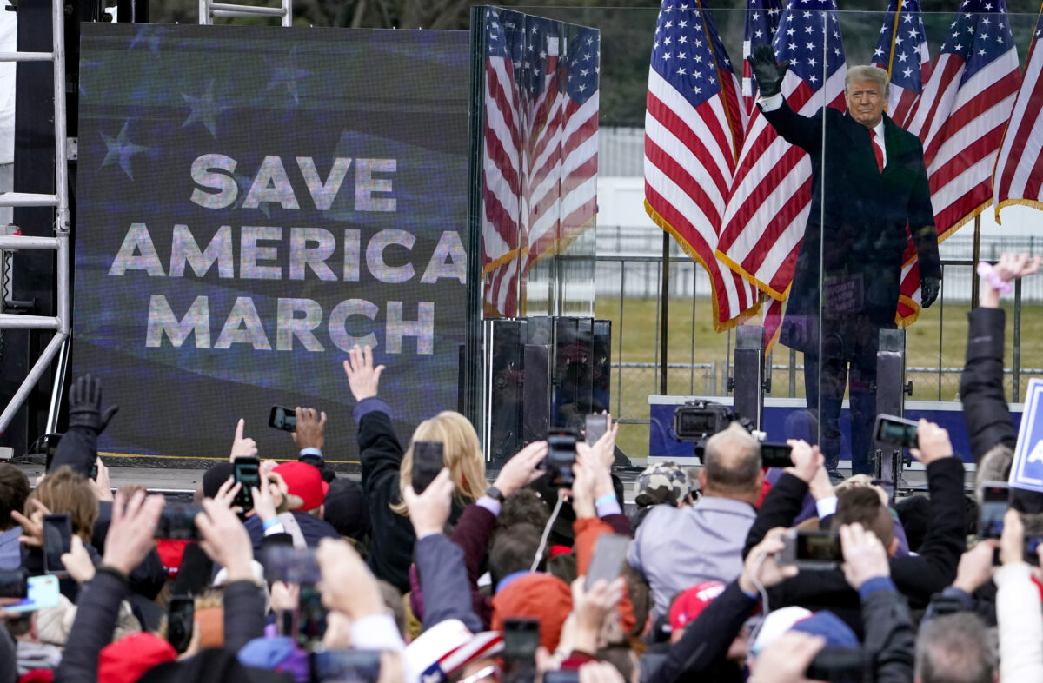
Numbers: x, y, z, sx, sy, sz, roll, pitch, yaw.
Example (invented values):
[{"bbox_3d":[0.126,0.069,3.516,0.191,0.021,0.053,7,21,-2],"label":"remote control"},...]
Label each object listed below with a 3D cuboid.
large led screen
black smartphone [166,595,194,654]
[{"bbox_3d":[-1.048,-0.453,45.000,2.000,2.000,0.120,2,2,9],"label":"large led screen"},{"bbox_3d":[-0.891,0.739,25.500,0.075,0.152,0.010,-3,-4,-5],"label":"black smartphone"}]

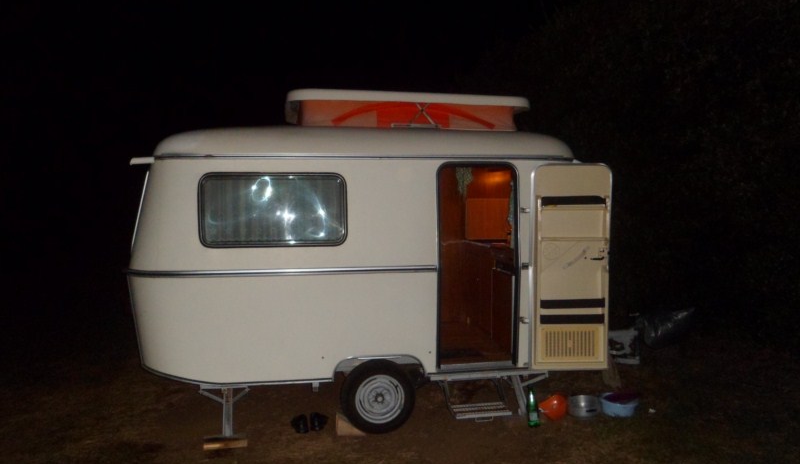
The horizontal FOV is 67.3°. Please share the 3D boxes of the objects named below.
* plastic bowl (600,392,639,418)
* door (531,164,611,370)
[{"bbox_3d":[1.797,1.413,4.901,0.310,0.135,0.310,0,4,0],"label":"plastic bowl"},{"bbox_3d":[1.299,0.268,4.593,0.610,1.560,0.100,0,4,-3],"label":"door"}]

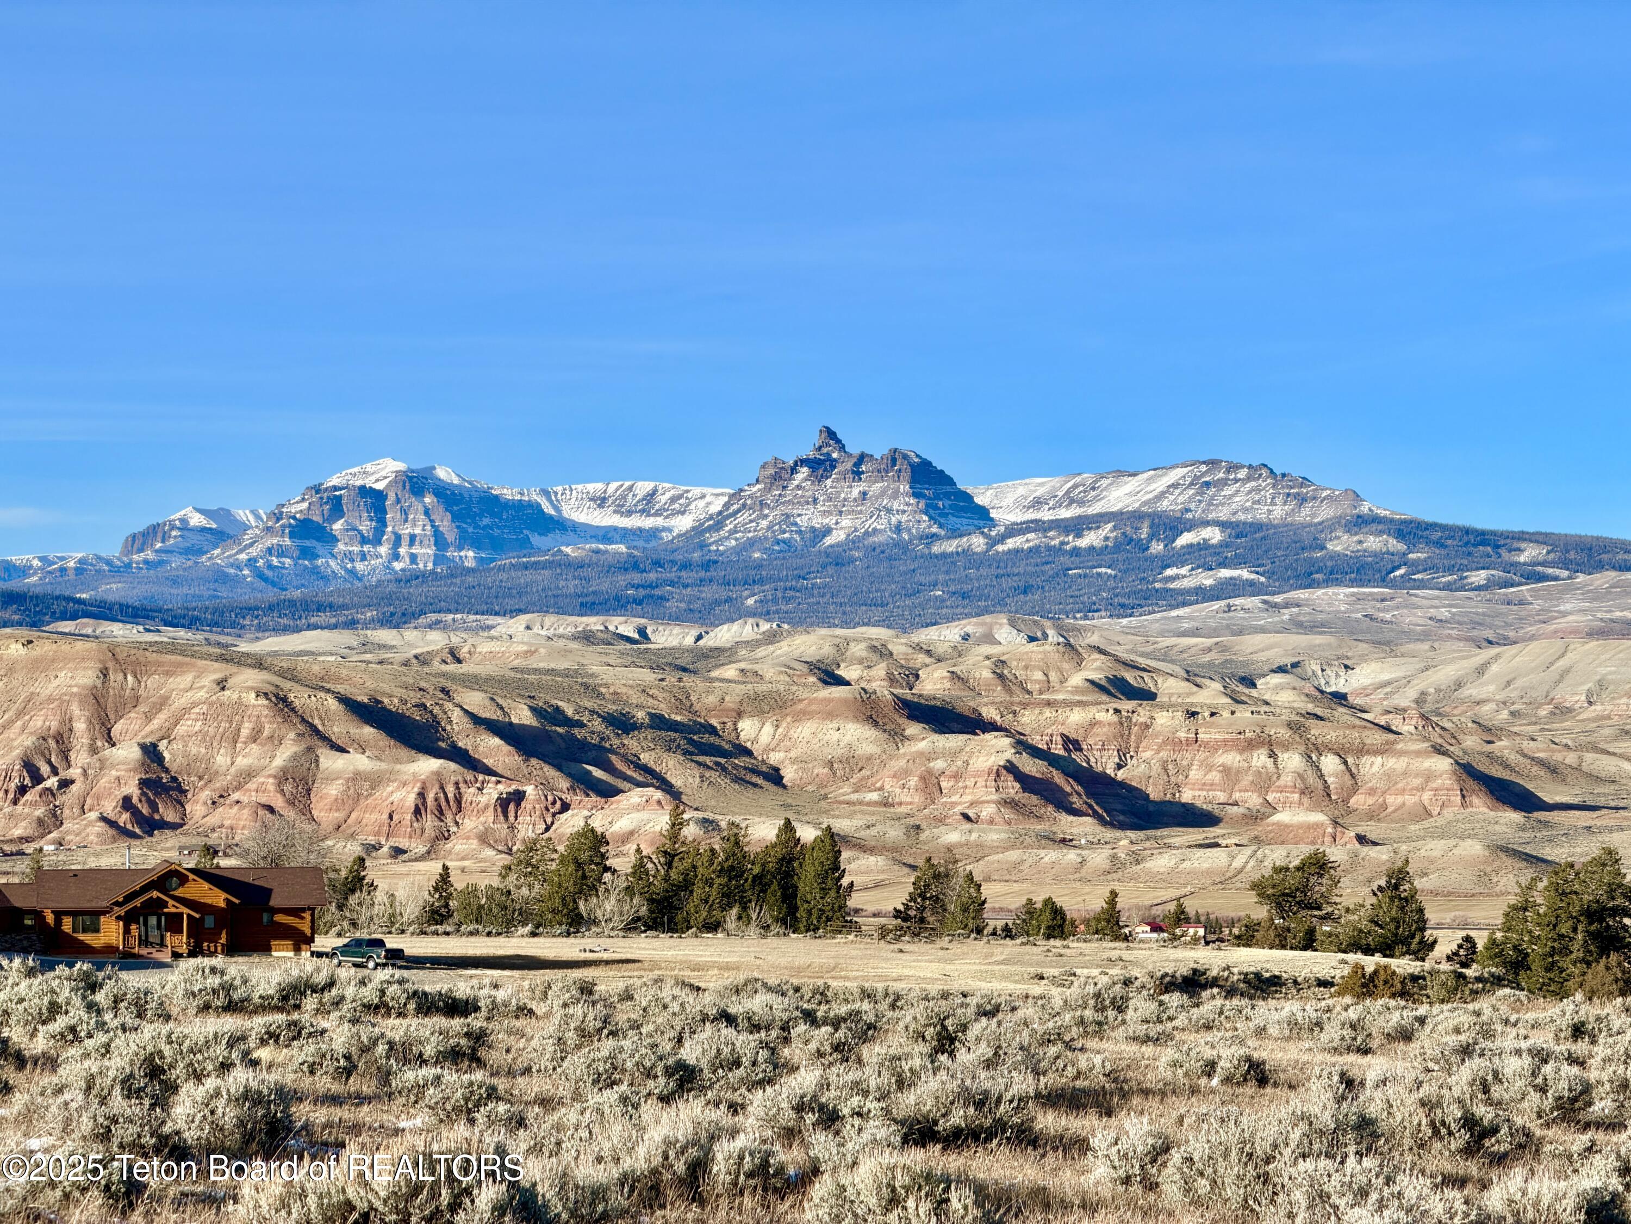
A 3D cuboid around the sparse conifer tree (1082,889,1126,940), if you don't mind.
[{"bbox_3d":[21.609,22.656,352.000,3.332,3.903,3.165,0,-1,0],"label":"sparse conifer tree"}]

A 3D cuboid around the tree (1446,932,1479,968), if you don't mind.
[{"bbox_3d":[44.605,23.357,325.000,2.285,2.505,2.171,0,-1,0],"label":"tree"}]

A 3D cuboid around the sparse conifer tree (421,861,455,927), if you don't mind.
[{"bbox_3d":[-28.818,21.662,360.000,2.629,5.063,2.497,0,-1,0],"label":"sparse conifer tree"}]

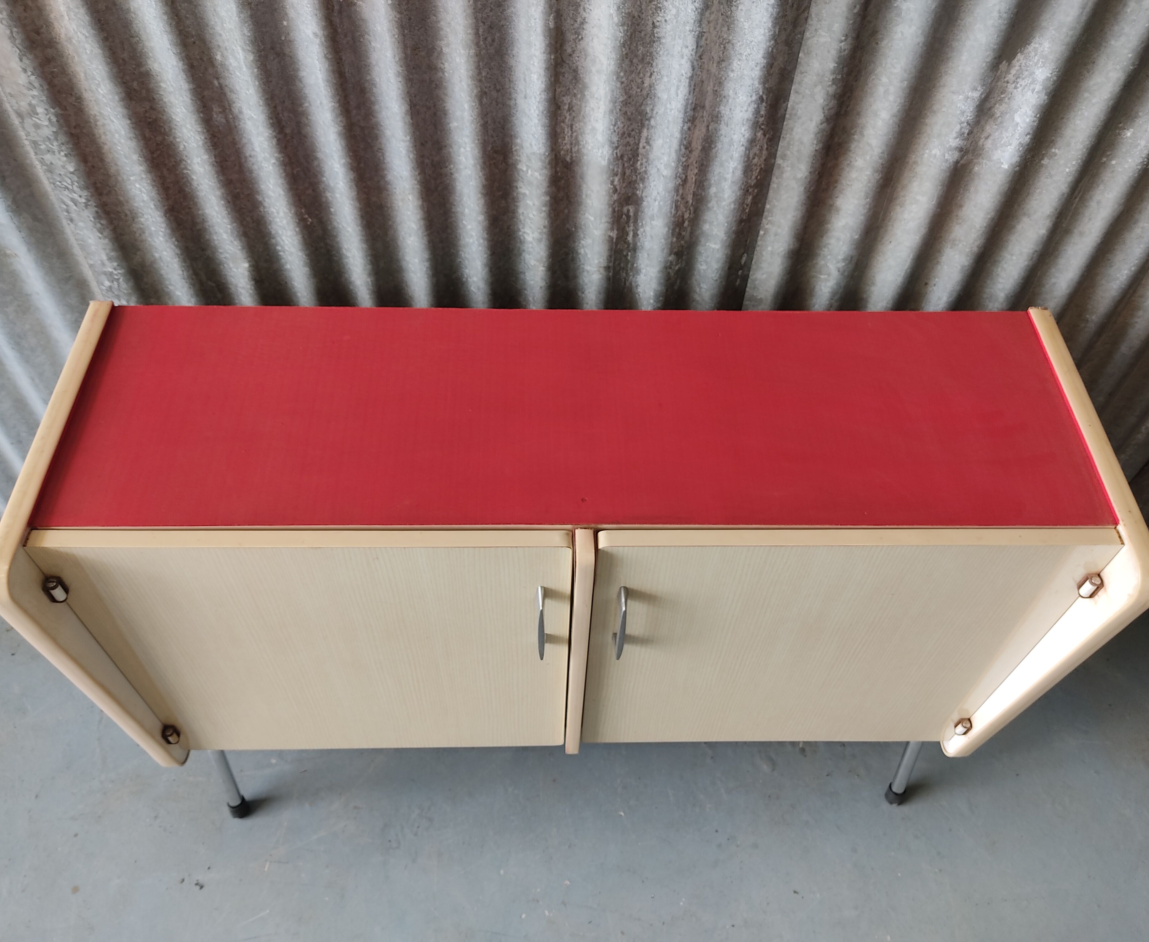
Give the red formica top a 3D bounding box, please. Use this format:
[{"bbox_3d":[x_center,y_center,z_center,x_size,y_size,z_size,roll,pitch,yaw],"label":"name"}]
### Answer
[{"bbox_3d":[0.006,-0.066,1.089,1.140,0.022,0.323,0,54,-2],"label":"red formica top"}]

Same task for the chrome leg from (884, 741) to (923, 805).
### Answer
[{"bbox_3d":[0.554,0.485,1.563,0.032,0.260,0.032,-3,45,2],"label":"chrome leg"}]

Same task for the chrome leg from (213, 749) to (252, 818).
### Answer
[{"bbox_3d":[-0.561,0.495,1.523,0.032,0.260,0.032,2,45,-5],"label":"chrome leg"}]

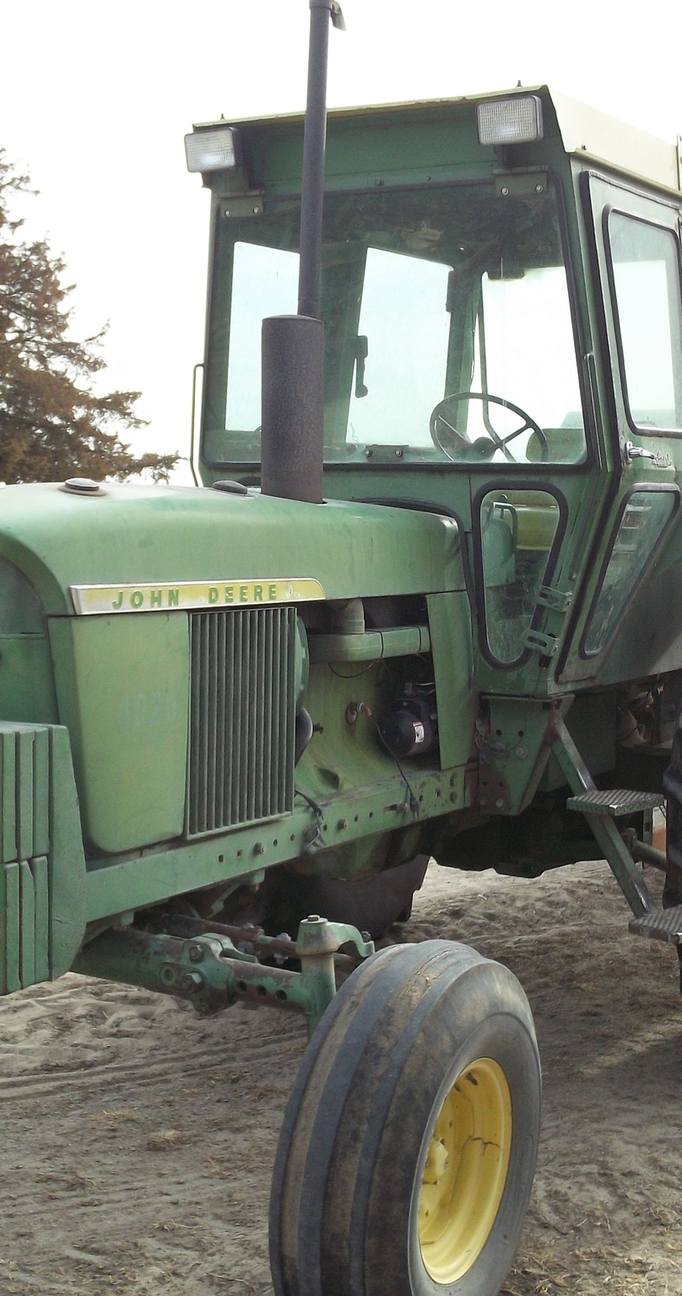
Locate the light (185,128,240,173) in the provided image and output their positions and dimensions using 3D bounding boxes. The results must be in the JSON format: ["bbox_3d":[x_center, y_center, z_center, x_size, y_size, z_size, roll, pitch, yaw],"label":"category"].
[{"bbox_3d":[-0.368,-1.456,5.558,0.162,0.113,0.080,3,13,30],"label":"light"}]

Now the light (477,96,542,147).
[{"bbox_3d":[0.454,-1.412,5.083,0.162,0.113,0.080,3,13,30],"label":"light"}]

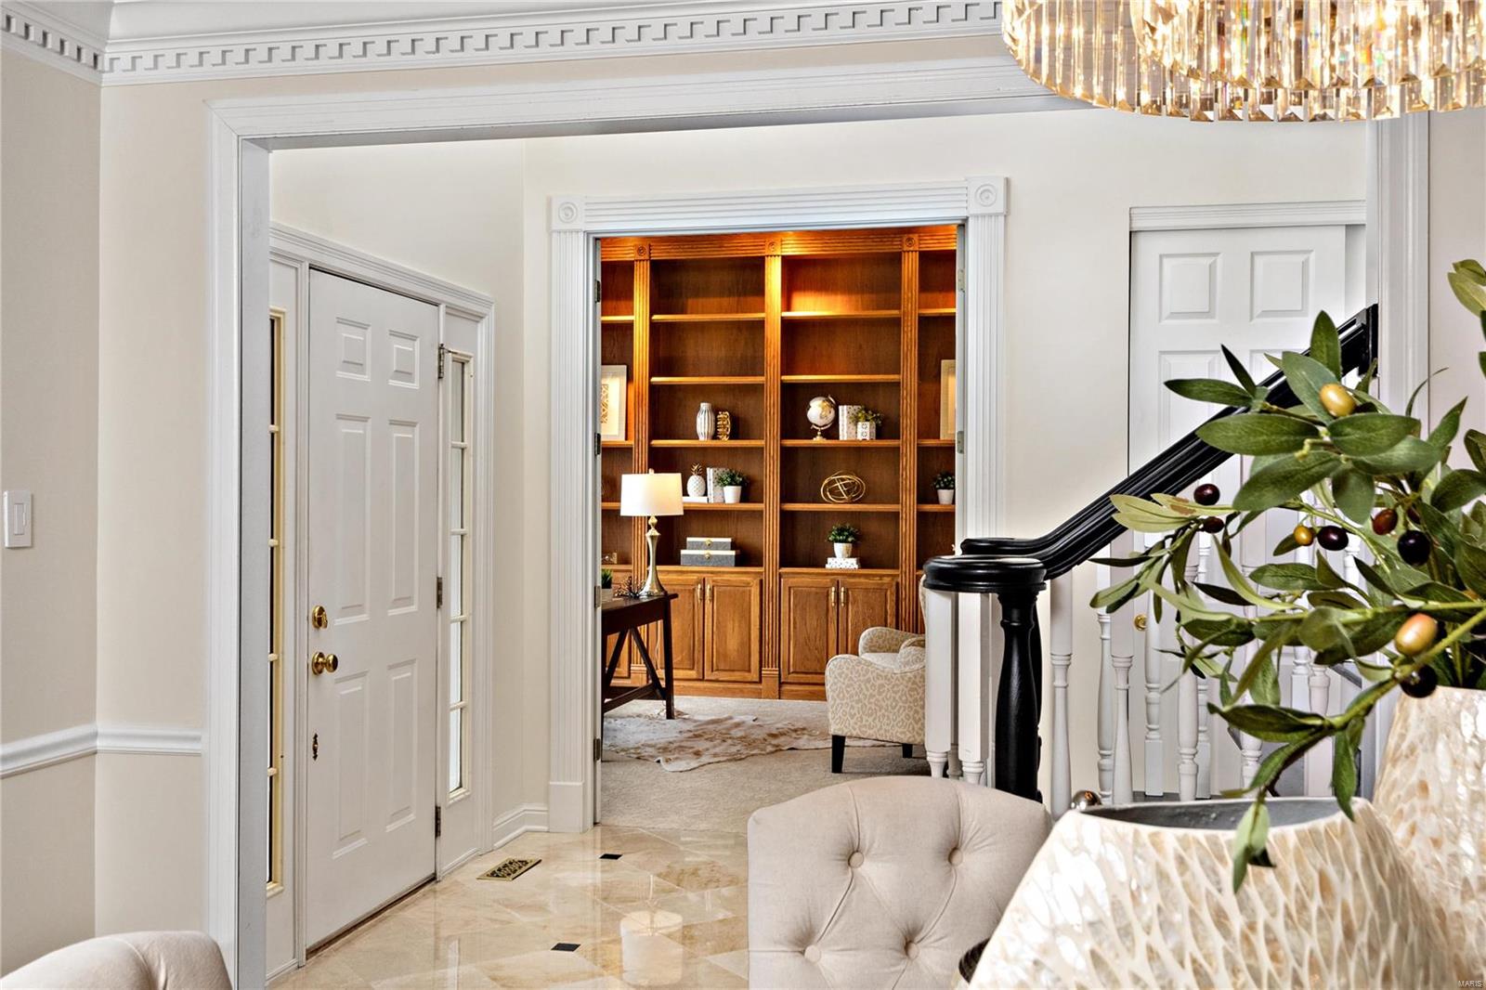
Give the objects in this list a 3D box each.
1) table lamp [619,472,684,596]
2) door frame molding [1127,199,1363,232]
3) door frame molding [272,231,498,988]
[{"bbox_3d":[-0.564,0.248,9.070,0.385,0.757,0.385,0,0,0],"label":"table lamp"},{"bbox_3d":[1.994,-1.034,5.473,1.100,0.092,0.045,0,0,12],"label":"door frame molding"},{"bbox_3d":[-1.191,0.307,4.829,0.110,2.125,1.830,0,0,12],"label":"door frame molding"}]

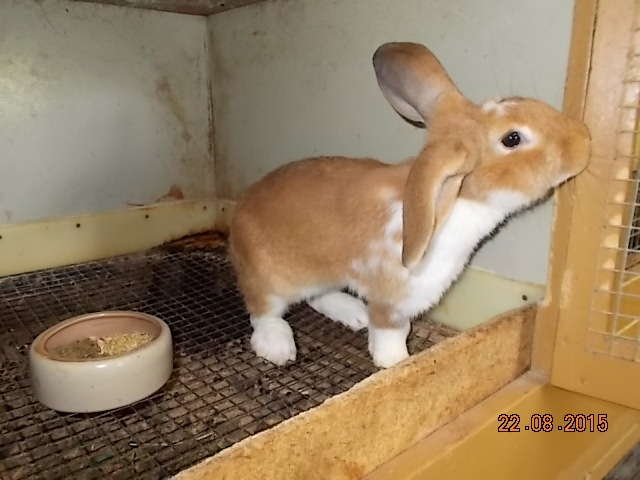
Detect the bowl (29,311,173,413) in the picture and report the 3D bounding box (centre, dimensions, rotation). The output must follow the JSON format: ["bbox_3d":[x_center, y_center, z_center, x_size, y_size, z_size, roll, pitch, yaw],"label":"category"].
[{"bbox_3d":[-0.197,0.108,0.508,0.120,0.048,0.120,0,15,0],"label":"bowl"}]

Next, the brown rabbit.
[{"bbox_3d":[0.064,-0.030,0.528,0.338,0.307,0.132,6,16,21],"label":"brown rabbit"}]

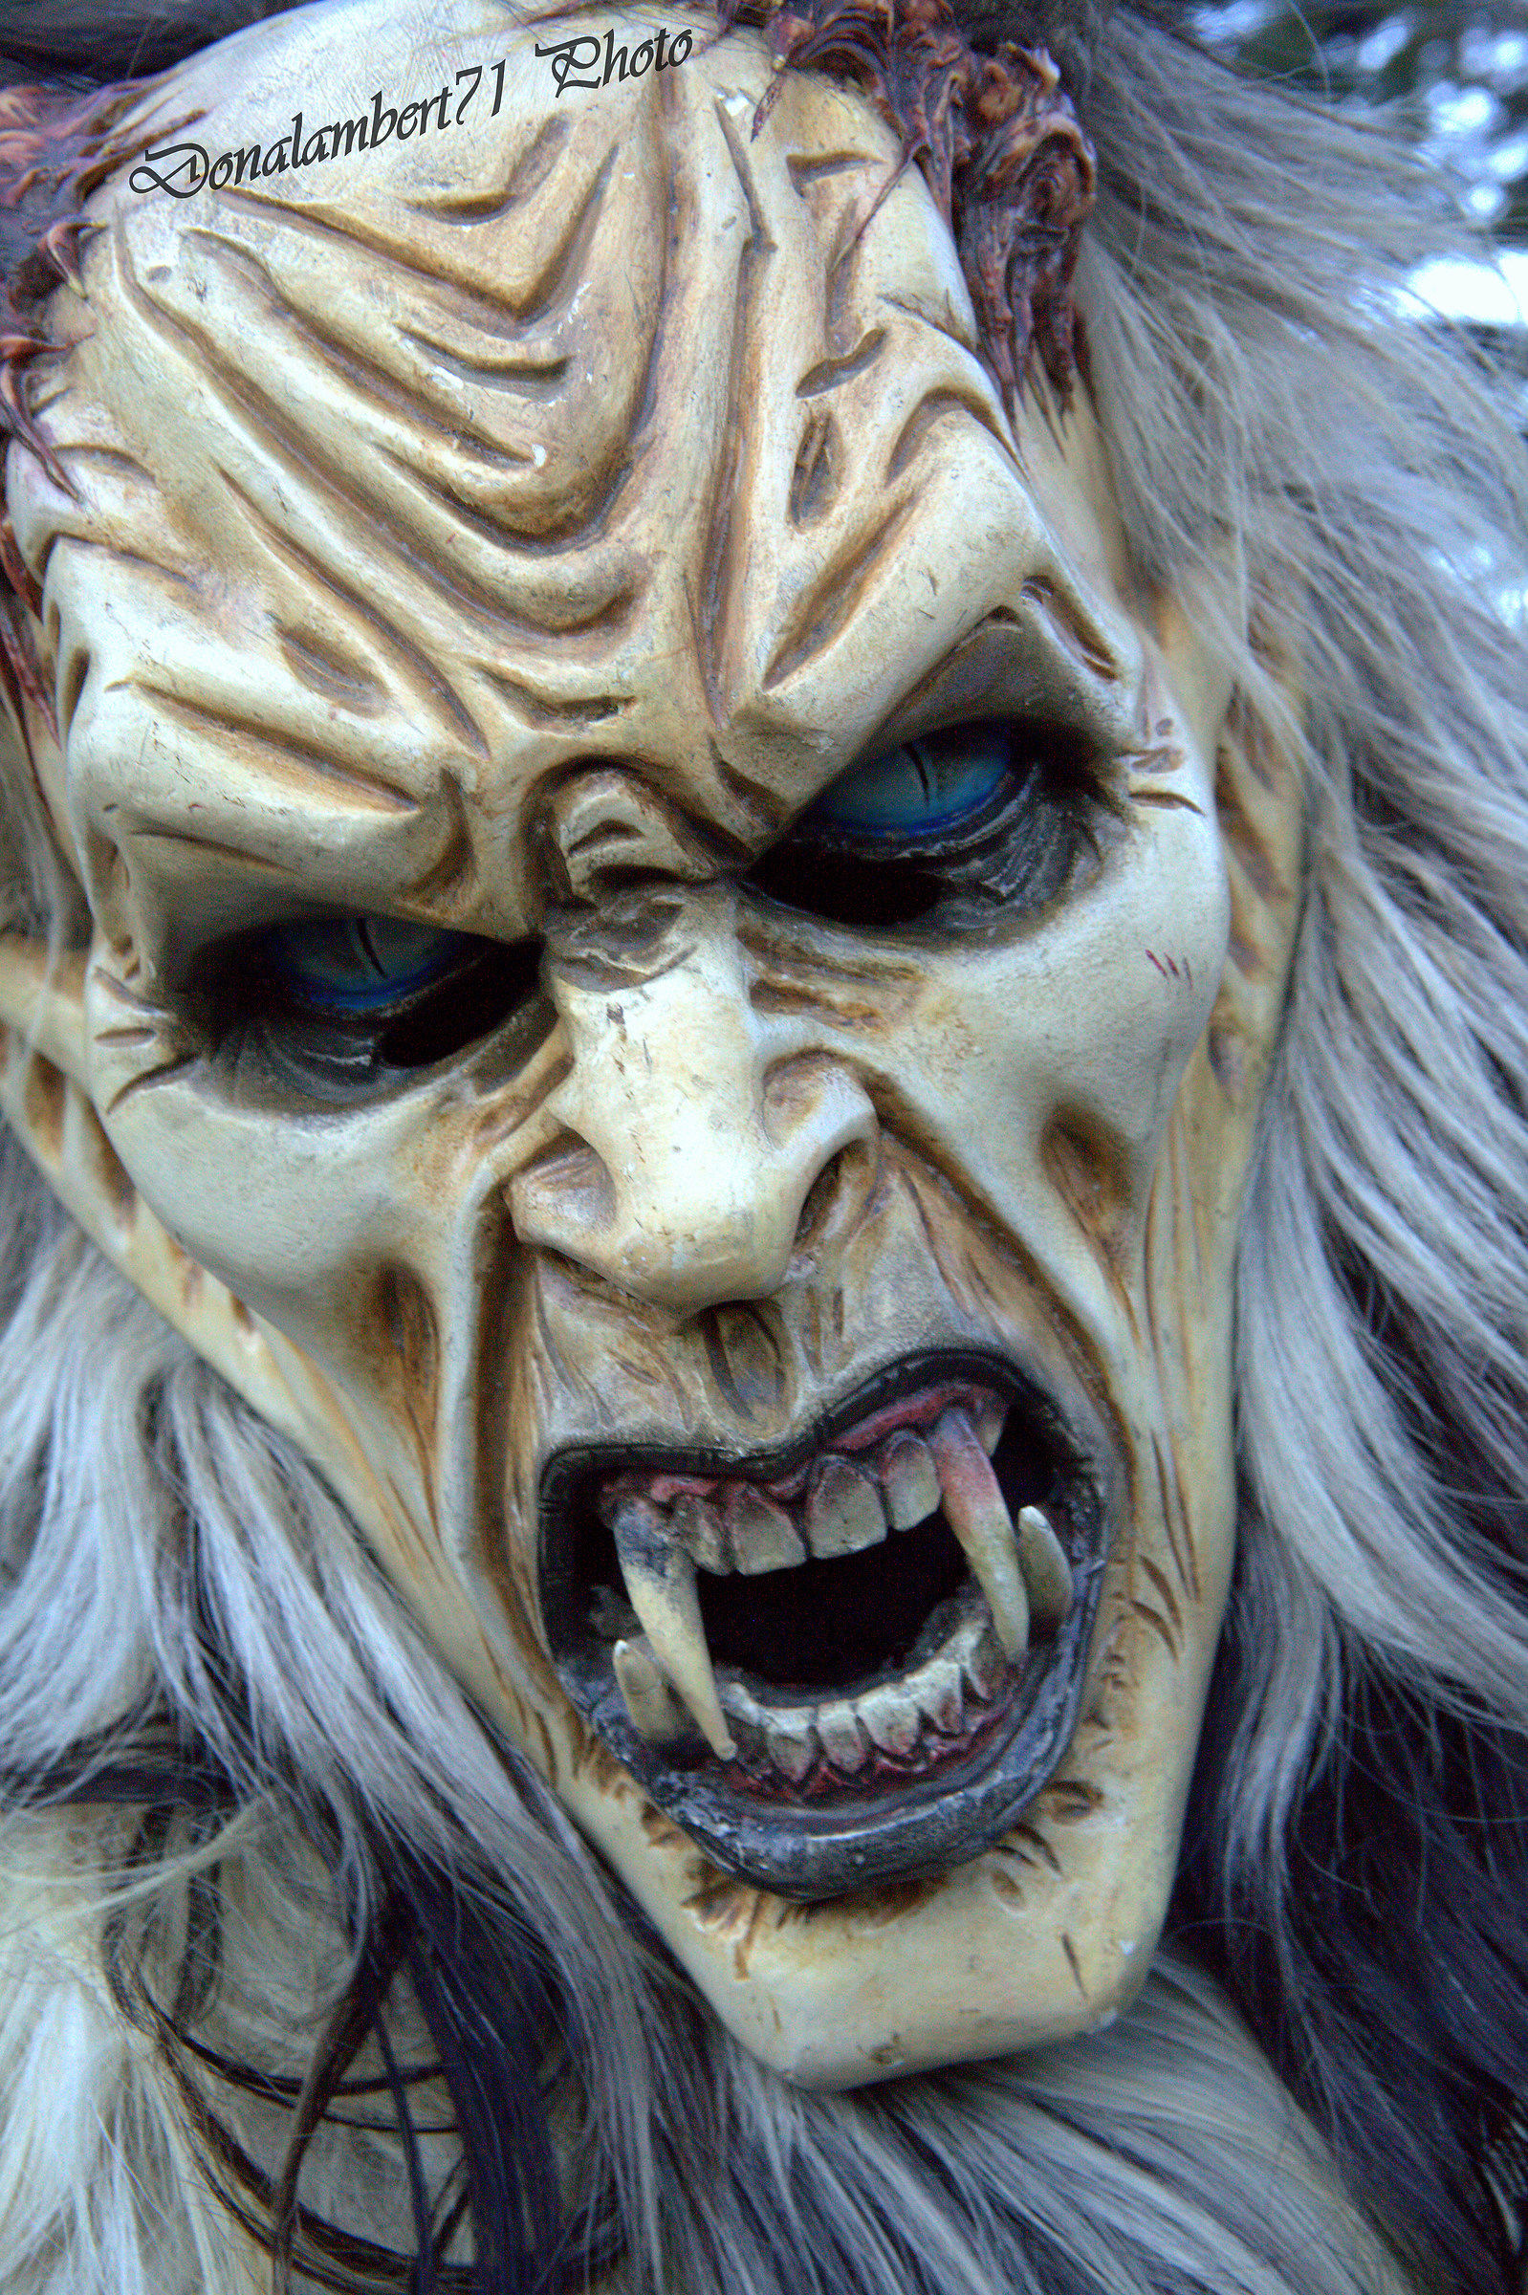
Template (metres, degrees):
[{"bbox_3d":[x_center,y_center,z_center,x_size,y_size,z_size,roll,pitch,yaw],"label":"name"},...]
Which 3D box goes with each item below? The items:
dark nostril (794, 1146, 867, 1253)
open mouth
[{"bbox_3d":[0.013,0.010,0.595,0.012,0.020,0.012,-15,4,0],"label":"dark nostril"},{"bbox_3d":[0.013,0.094,0.610,0.106,0.095,0.050,-14,4,11],"label":"open mouth"}]

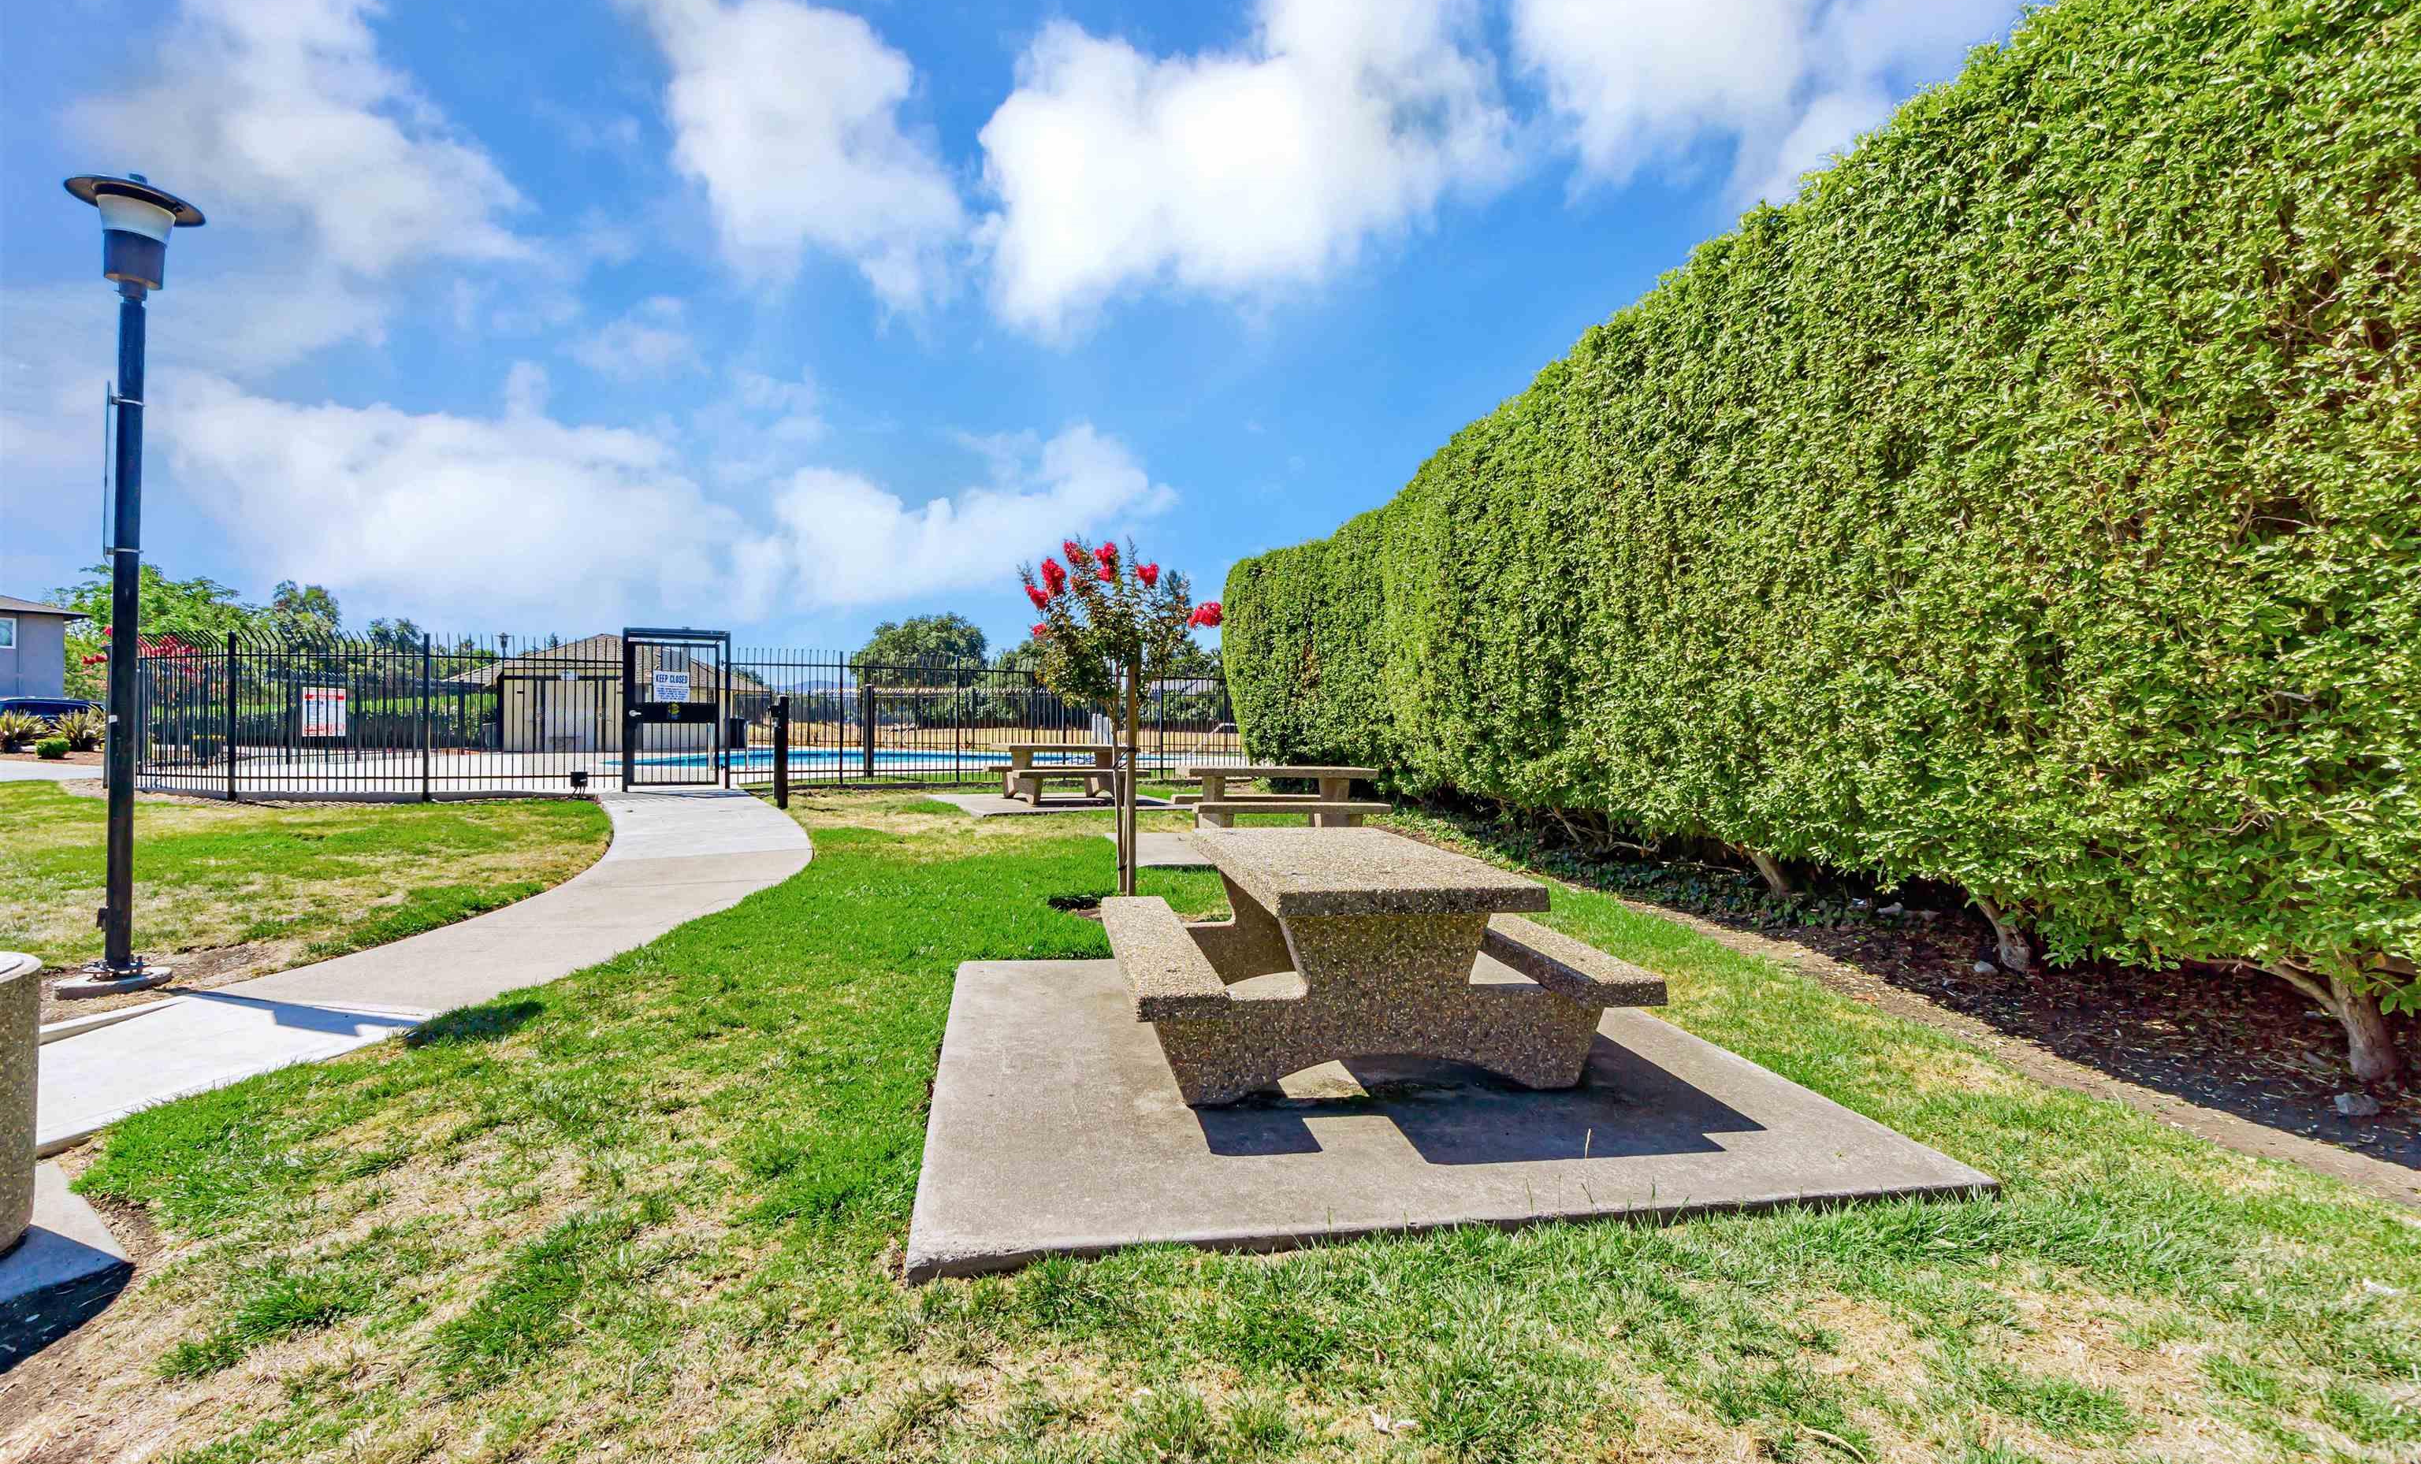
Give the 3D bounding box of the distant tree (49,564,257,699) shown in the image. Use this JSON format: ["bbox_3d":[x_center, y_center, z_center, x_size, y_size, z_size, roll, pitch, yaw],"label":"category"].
[{"bbox_3d":[-37.701,-2.850,36.000,5.300,6.500,5.300,1,0,44],"label":"distant tree"}]

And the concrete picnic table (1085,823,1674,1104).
[{"bbox_3d":[0.511,0.879,4.111,1.757,0.760,1.818,1,0,-9],"label":"concrete picnic table"}]

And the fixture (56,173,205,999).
[{"bbox_3d":[-4.971,-0.680,4.650,0.450,3.770,0.450,1,0,43],"label":"fixture"}]

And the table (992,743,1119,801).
[{"bbox_3d":[-2.012,0.581,13.996,1.818,0.760,1.757,1,0,-26],"label":"table"}]

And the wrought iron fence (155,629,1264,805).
[{"bbox_3d":[-6.500,-0.260,14.450,14.600,2.150,1.400,0,0,-17],"label":"wrought iron fence"}]

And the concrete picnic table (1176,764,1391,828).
[{"bbox_3d":[0.635,0.745,10.007,1.818,0.760,1.757,1,-1,-10],"label":"concrete picnic table"}]

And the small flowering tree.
[{"bbox_3d":[-0.594,-0.060,6.750,1.360,2.470,1.300,1,0,0],"label":"small flowering tree"}]

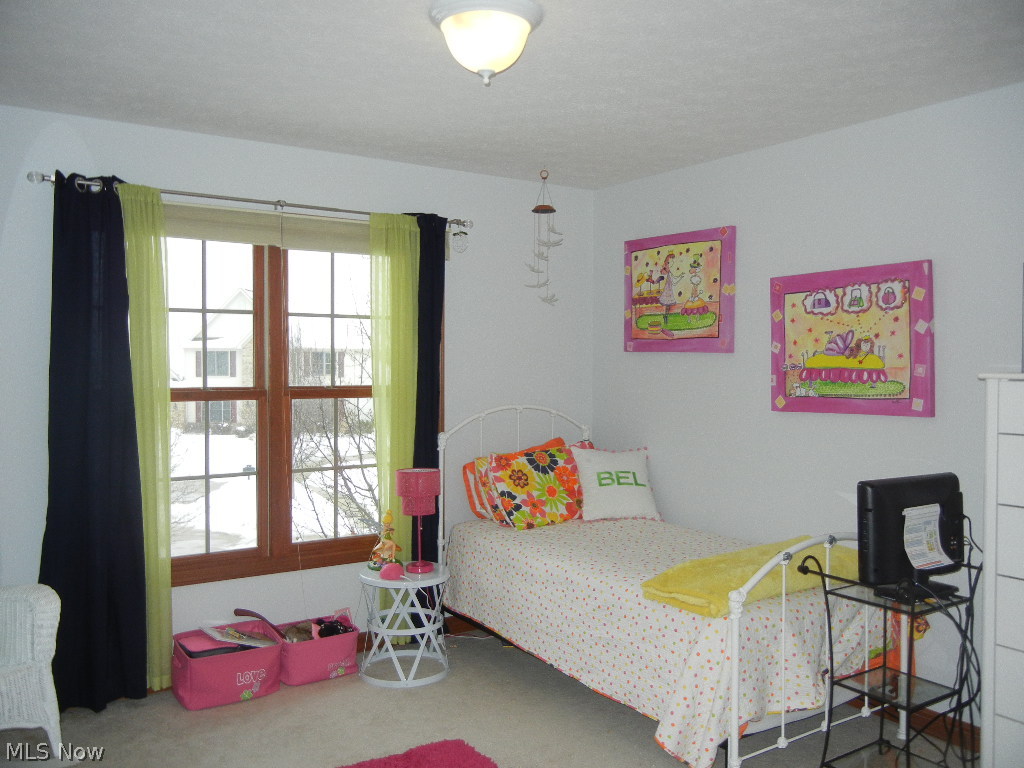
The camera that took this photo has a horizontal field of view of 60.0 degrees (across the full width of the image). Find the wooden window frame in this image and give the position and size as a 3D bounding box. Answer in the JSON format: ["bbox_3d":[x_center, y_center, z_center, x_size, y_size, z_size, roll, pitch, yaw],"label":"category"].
[{"bbox_3d":[-1.122,0.054,4.142,1.830,1.670,0.100,-1,2,-34],"label":"wooden window frame"}]

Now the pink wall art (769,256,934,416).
[{"bbox_3d":[1.424,-0.178,3.775,0.036,0.610,0.766,-1,2,-34],"label":"pink wall art"}]

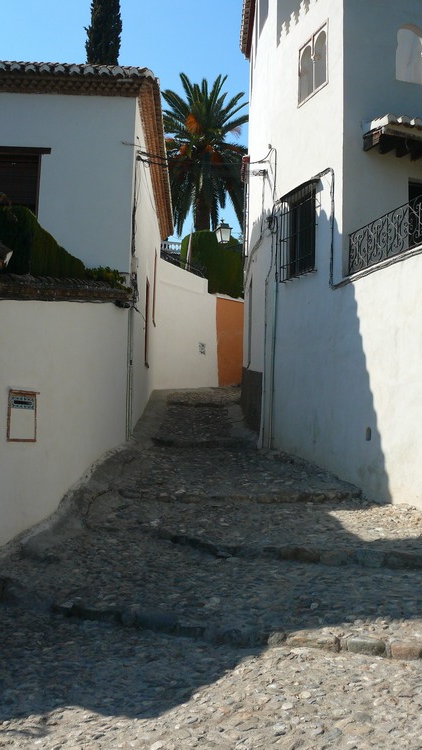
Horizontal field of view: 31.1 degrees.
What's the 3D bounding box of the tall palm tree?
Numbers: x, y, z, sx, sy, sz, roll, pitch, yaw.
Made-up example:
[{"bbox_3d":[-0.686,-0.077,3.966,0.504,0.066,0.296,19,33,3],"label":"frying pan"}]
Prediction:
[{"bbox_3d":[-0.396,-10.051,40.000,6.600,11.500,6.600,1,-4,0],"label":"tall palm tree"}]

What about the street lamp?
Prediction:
[{"bbox_3d":[0.322,-3.691,19.500,0.370,0.660,0.370,3,-4,-21],"label":"street lamp"}]

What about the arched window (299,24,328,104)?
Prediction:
[{"bbox_3d":[1.435,-4.335,10.600,0.150,0.840,0.880,3,-4,-21],"label":"arched window"}]

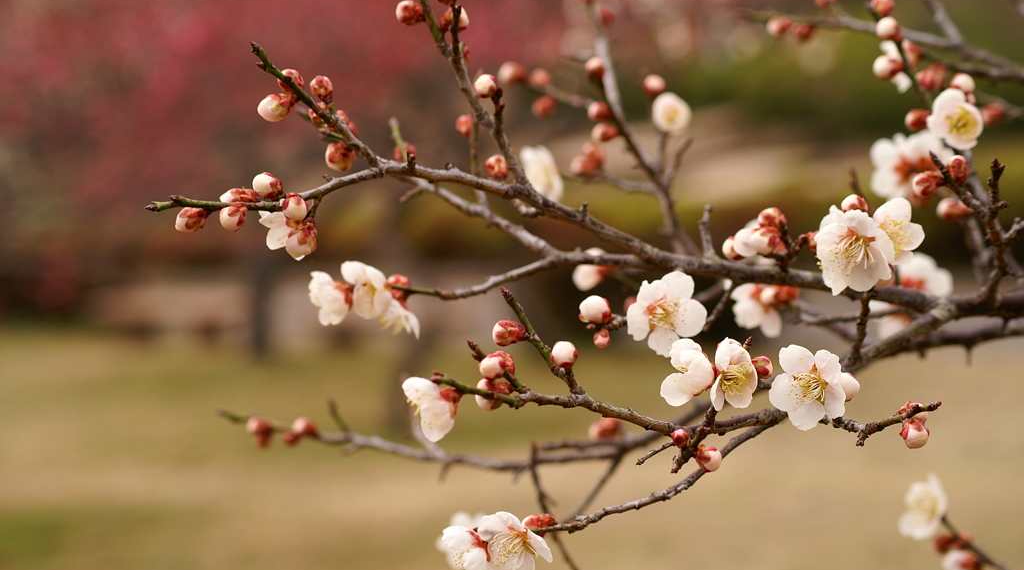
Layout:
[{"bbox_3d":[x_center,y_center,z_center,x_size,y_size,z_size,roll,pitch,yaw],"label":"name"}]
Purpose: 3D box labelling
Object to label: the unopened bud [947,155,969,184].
[{"bbox_3d":[0.149,-0.039,0.712,0.007,0.009,0.007,-3,21,0],"label":"unopened bud"}]

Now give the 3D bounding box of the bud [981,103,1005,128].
[{"bbox_3d":[0.178,-0.063,0.790,0.009,0.008,0.008,-28,0,0],"label":"bud"}]

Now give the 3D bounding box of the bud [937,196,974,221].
[{"bbox_3d":[0.157,-0.027,0.755,0.011,0.008,0.008,12,0,-9],"label":"bud"}]

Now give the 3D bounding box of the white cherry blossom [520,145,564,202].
[{"bbox_3d":[0.012,-0.041,0.790,0.014,0.022,0.022,-17,12,-31],"label":"white cherry blossom"}]

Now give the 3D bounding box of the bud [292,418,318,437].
[{"bbox_3d":[-0.075,0.051,0.770,0.009,0.007,0.007,31,0,-27],"label":"bud"}]

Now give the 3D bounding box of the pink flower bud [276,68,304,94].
[{"bbox_3d":[-0.072,-0.066,0.690,0.008,0.008,0.009,-27,44,0],"label":"pink flower bud"}]

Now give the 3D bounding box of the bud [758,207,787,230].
[{"bbox_3d":[0.086,-0.022,0.705,0.009,0.008,0.008,45,0,-31],"label":"bud"}]

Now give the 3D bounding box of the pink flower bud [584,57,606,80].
[{"bbox_3d":[0.030,-0.078,0.775,0.007,0.009,0.007,-24,30,0],"label":"pink flower bud"}]

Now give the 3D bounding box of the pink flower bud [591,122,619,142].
[{"bbox_3d":[0.033,-0.055,0.770,0.009,0.007,0.007,-6,0,-6],"label":"pink flower bud"}]

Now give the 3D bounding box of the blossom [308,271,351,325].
[{"bbox_3d":[-0.059,0.004,0.690,0.013,0.018,0.019,-17,5,-9],"label":"blossom"}]

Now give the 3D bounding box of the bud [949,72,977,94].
[{"bbox_3d":[0.156,-0.070,0.740,0.009,0.007,0.007,-25,0,31],"label":"bud"}]

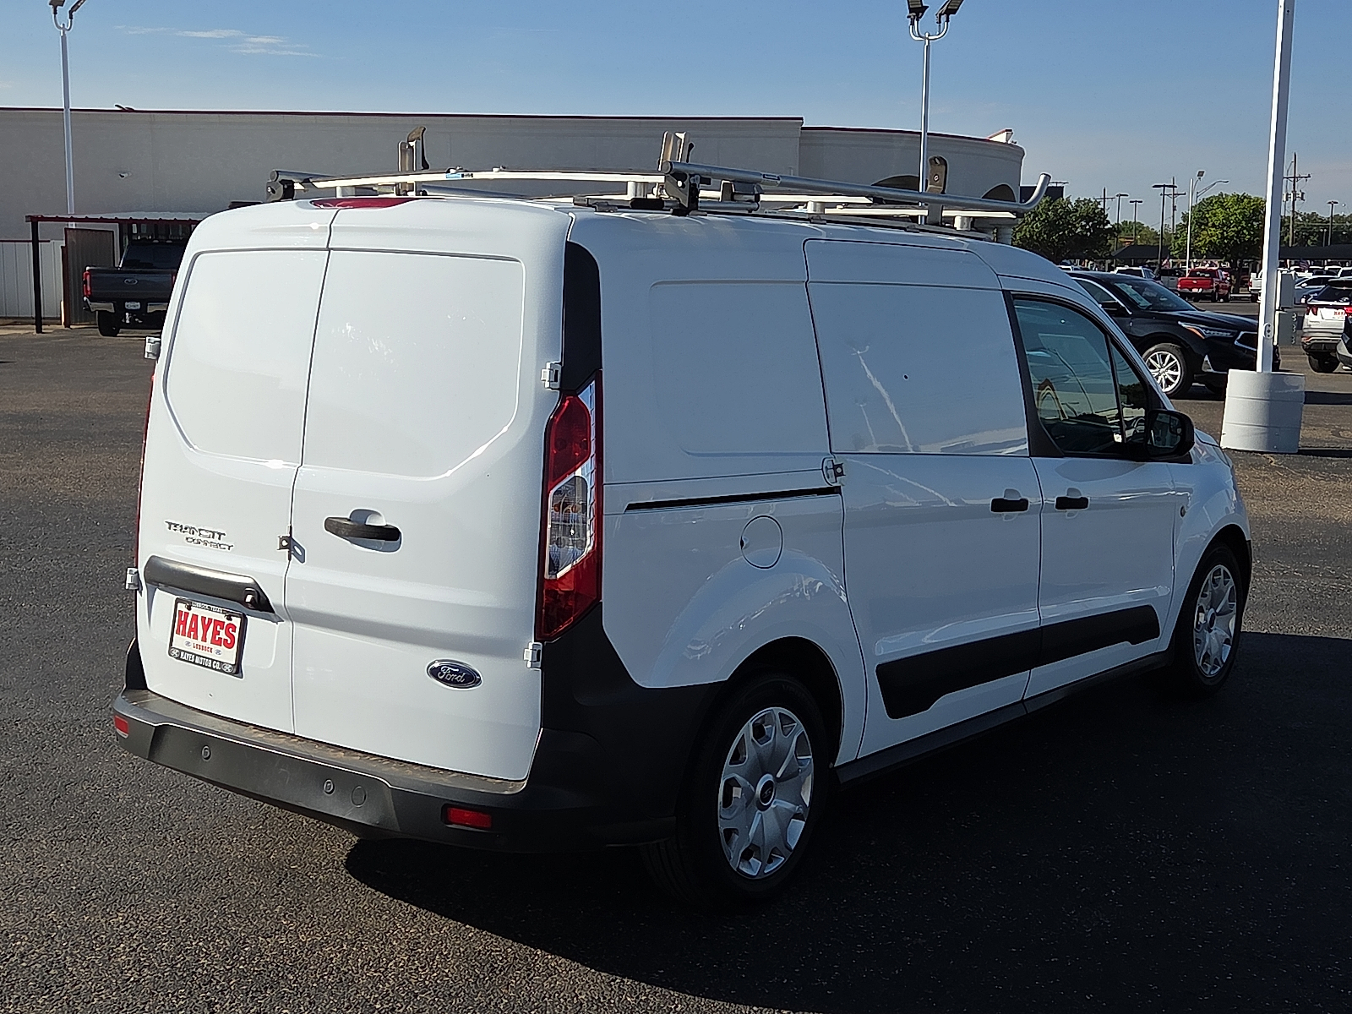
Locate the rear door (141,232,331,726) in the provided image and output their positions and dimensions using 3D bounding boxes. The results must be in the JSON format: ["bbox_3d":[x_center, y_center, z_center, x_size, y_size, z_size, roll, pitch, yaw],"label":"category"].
[{"bbox_3d":[-1.179,-0.089,4.598,0.720,1.240,0.200,6,9,37],"label":"rear door"}]

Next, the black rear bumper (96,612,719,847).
[{"bbox_3d":[-0.784,0.420,4.528,1.800,0.610,0.630,6,9,37],"label":"black rear bumper"}]

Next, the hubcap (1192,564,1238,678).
[{"bbox_3d":[2.078,0.442,6.772,0.070,0.430,0.430,6,8,37],"label":"hubcap"}]

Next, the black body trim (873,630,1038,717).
[{"bbox_3d":[0.818,0.458,5.037,0.045,0.185,0.985,6,7,37],"label":"black body trim"}]

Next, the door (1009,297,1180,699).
[{"bbox_3d":[1.378,-0.065,5.829,0.180,1.280,1.170,6,8,37],"label":"door"}]

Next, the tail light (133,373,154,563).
[{"bbox_3d":[-1.482,-0.136,4.848,0.150,0.600,0.140,6,9,37],"label":"tail light"}]

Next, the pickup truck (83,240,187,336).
[{"bbox_3d":[-11.620,-5.030,40.700,2.050,2.030,6.100,1,8,2],"label":"pickup truck"}]

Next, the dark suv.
[{"bbox_3d":[5.791,-2.394,23.795,4.740,1.670,1.900,9,11,44],"label":"dark suv"}]

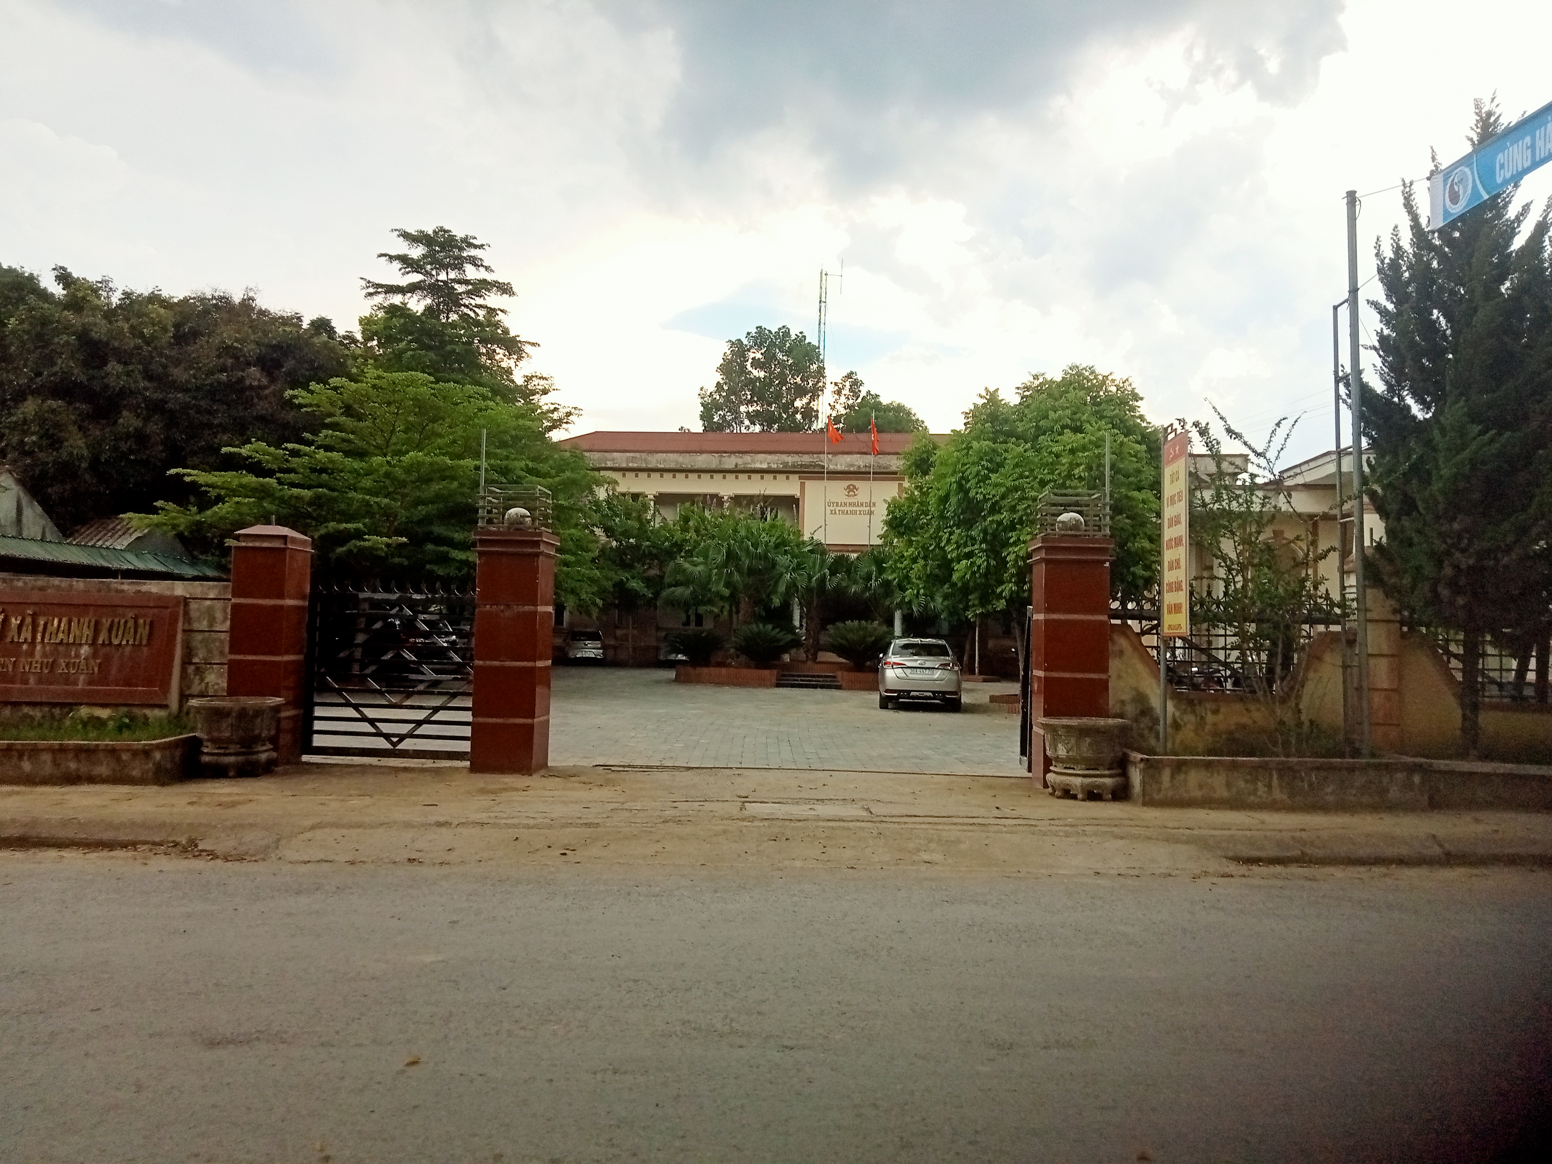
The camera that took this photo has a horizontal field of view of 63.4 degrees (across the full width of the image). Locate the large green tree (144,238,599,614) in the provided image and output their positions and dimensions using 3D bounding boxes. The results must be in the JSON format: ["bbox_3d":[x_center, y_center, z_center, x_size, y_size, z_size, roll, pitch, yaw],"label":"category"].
[{"bbox_3d":[-10.276,-3.168,32.000,10.800,11.300,9.500,1,-3,3],"label":"large green tree"}]

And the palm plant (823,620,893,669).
[{"bbox_3d":[2.301,1.749,35.125,1.970,1.380,1.970,1,-2,4],"label":"palm plant"}]

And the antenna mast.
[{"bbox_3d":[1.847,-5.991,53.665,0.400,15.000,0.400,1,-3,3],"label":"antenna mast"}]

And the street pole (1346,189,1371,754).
[{"bbox_3d":[5.575,-1.069,12.021,0.090,5.443,0.090,0,-3,3],"label":"street pole"}]

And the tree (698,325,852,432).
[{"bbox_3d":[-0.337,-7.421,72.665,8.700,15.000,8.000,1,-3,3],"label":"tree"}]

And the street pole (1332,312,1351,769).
[{"bbox_3d":[5.498,-0.524,12.198,0.060,4.407,0.060,-1,-3,3],"label":"street pole"}]

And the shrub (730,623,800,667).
[{"bbox_3d":[-0.281,1.754,35.724,1.970,1.320,1.970,1,-2,4],"label":"shrub"}]

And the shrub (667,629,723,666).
[{"bbox_3d":[-2.412,1.948,37.000,1.700,1.150,1.600,1,-3,3],"label":"shrub"}]

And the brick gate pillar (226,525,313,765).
[{"bbox_3d":[-5.689,0.739,14.149,0.650,2.680,0.660,1,-2,4],"label":"brick gate pillar"}]

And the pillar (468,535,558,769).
[{"bbox_3d":[-2.883,0.793,13.949,0.740,2.660,0.750,1,-2,4],"label":"pillar"}]

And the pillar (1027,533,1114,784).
[{"bbox_3d":[3.010,0.826,12.844,0.751,2.492,0.804,1,-3,3],"label":"pillar"}]

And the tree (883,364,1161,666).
[{"bbox_3d":[5.385,-0.892,27.333,6.000,7.300,5.800,1,-2,4],"label":"tree"}]

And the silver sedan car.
[{"bbox_3d":[3.111,1.980,27.277,1.730,1.475,4.425,1,-2,5],"label":"silver sedan car"}]

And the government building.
[{"bbox_3d":[3.687,-1.629,58.701,32.000,11.000,8.500,1,-2,4],"label":"government building"}]

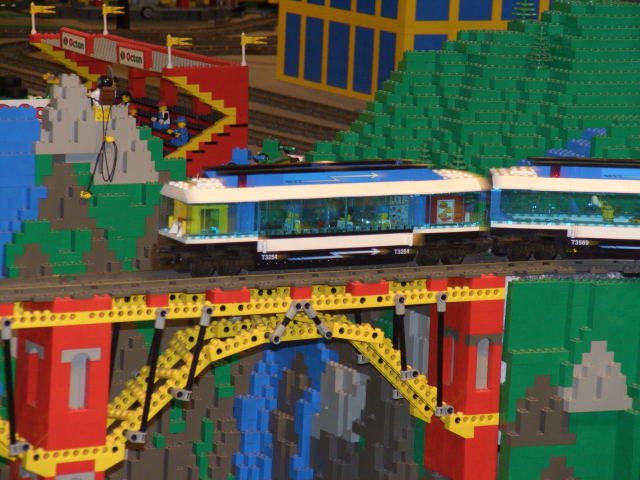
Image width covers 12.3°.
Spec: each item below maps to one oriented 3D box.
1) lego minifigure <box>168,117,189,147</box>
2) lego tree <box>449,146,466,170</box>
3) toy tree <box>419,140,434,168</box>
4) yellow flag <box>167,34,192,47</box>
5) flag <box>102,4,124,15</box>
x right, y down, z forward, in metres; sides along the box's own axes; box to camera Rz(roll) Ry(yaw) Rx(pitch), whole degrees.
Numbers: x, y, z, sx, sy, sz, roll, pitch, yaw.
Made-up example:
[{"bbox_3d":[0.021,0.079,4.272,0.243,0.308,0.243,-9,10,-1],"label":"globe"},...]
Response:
[{"bbox_3d":[-0.166,-0.127,3.498,0.022,0.033,0.021,-3,11,-28],"label":"lego minifigure"},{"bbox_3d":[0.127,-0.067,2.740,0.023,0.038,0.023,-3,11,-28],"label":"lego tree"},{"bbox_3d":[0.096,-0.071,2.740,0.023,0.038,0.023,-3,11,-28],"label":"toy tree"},{"bbox_3d":[-0.161,-0.229,3.422,0.030,0.012,0.007,-1,10,-18],"label":"yellow flag"},{"bbox_3d":[-0.264,-0.294,3.809,0.030,0.012,0.007,-3,10,-26],"label":"flag"}]

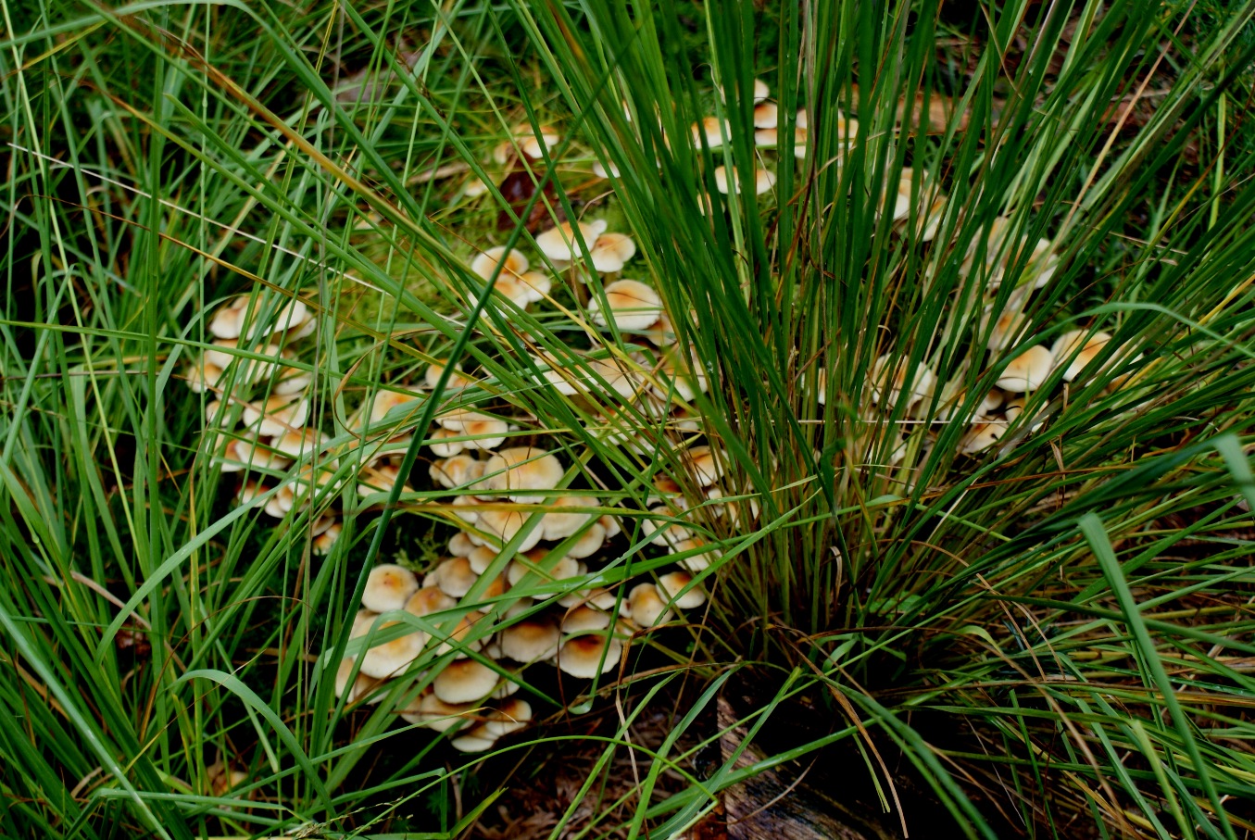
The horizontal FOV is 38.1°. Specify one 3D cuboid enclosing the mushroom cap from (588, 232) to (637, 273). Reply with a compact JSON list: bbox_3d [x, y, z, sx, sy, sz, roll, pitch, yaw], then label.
[{"bbox_3d":[-0.011,-0.127,1.350,0.036,0.014,0.036,-2,48,2],"label":"mushroom cap"}]

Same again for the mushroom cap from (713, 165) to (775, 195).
[{"bbox_3d":[0.091,-0.190,1.420,0.048,0.014,0.048,0,29,0],"label":"mushroom cap"}]

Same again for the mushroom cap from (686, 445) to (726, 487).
[{"bbox_3d":[0.052,0.028,1.220,0.034,0.013,0.034,0,47,0],"label":"mushroom cap"}]

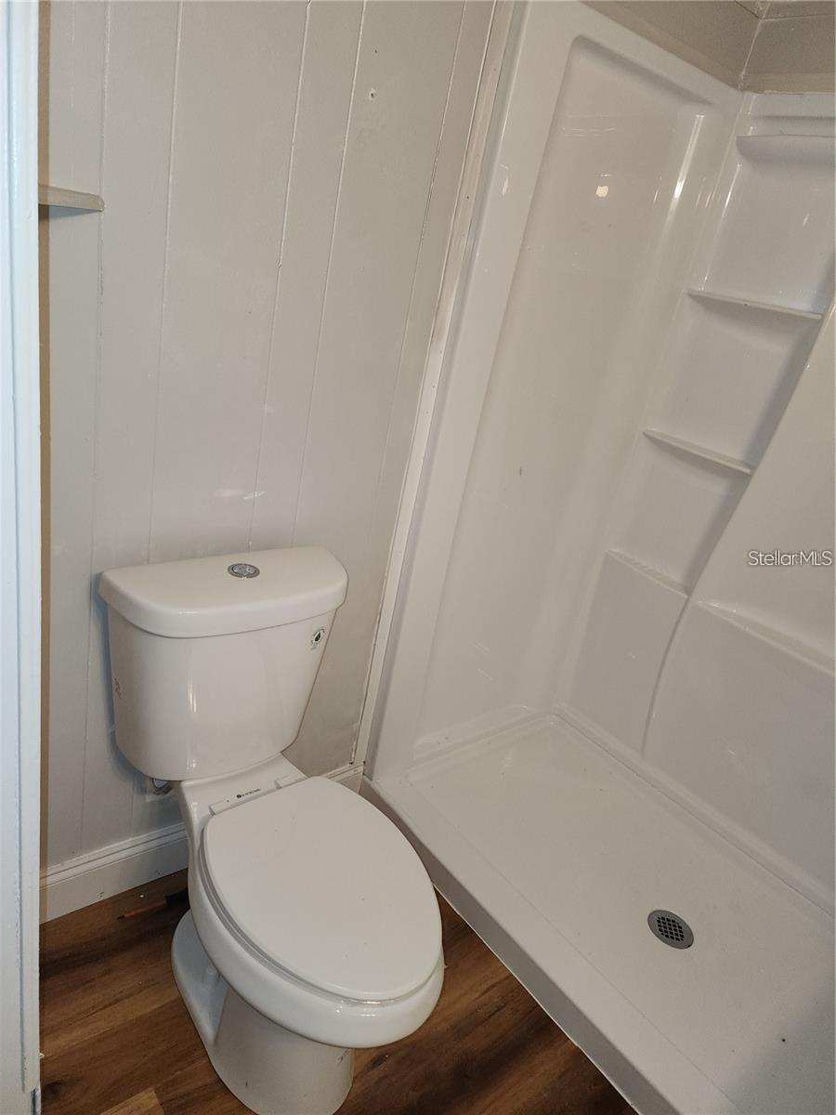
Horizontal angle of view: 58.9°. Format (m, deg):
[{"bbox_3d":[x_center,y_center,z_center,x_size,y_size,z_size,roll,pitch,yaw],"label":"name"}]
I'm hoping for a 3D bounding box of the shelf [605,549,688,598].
[{"bbox_3d":[0.676,0.054,2.167,0.061,0.024,0.285,-8,29,-39],"label":"shelf"}]

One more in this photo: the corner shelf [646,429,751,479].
[{"bbox_3d":[0.750,-0.277,1.982,0.104,0.027,0.329,-8,29,-39],"label":"corner shelf"}]

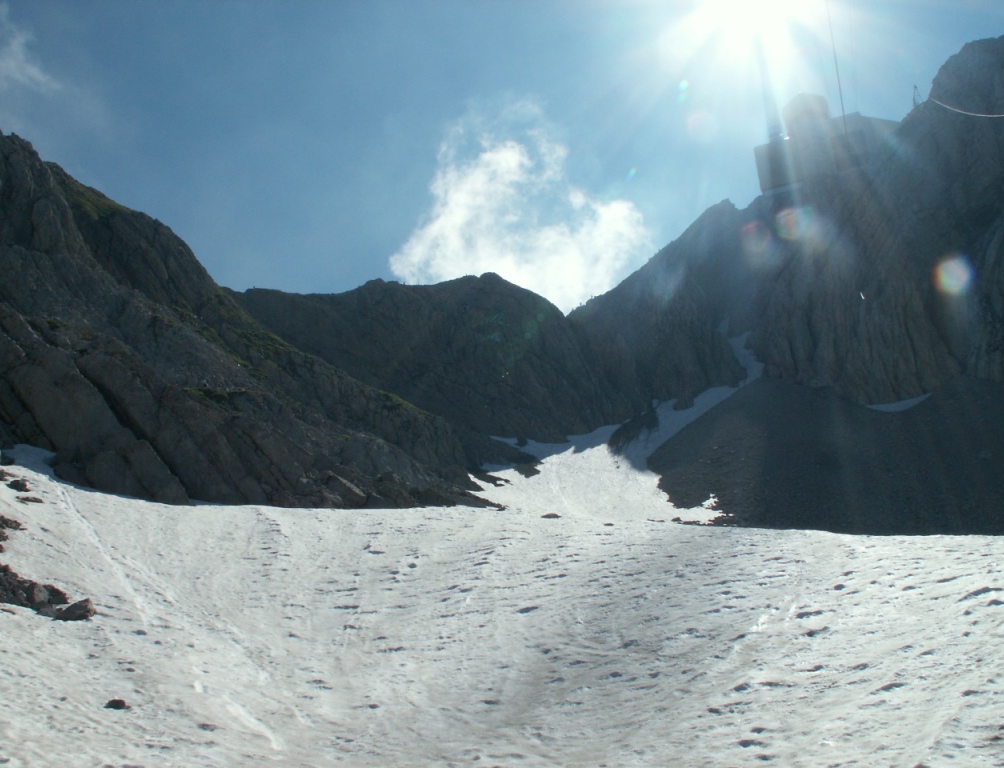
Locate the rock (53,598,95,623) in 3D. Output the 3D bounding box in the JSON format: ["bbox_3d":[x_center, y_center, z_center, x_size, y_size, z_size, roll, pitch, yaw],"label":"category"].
[{"bbox_3d":[-7.620,4.038,18.500,0.740,0.380,0.520,2,-7,-18],"label":"rock"}]

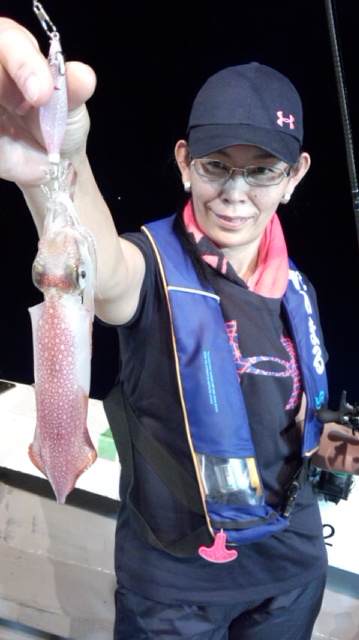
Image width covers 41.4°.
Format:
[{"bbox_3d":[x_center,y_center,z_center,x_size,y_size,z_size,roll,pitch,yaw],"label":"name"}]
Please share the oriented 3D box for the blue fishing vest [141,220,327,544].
[{"bbox_3d":[0.080,0.077,0.735,0.275,0.470,0.210,-6,15,-28],"label":"blue fishing vest"}]

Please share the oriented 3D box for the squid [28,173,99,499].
[{"bbox_3d":[-0.063,0.007,0.255,0.036,0.175,0.029,-1,7,-6],"label":"squid"}]

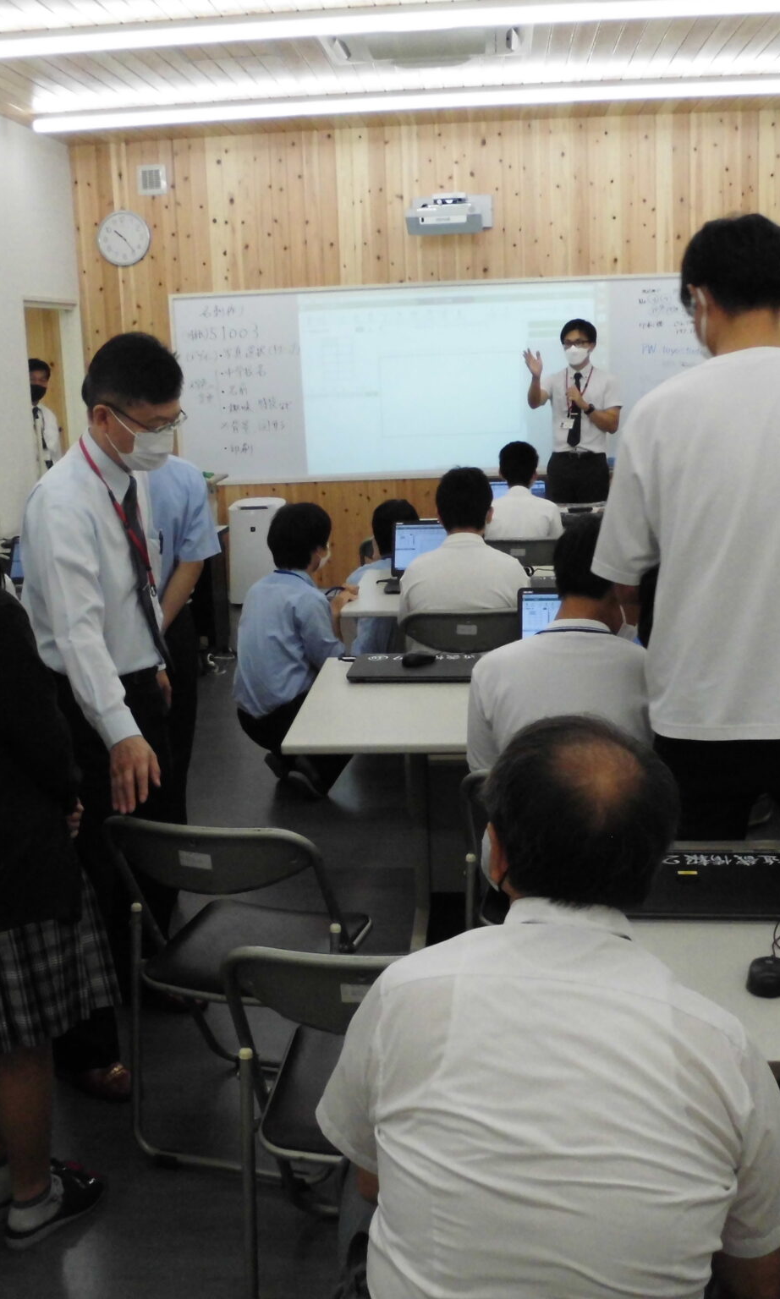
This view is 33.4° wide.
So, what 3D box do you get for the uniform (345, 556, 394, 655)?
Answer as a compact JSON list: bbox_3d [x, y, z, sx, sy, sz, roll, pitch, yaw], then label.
[{"bbox_3d":[0.020,-0.167,5.861,0.460,0.520,0.400,0,14,11],"label":"uniform"}]

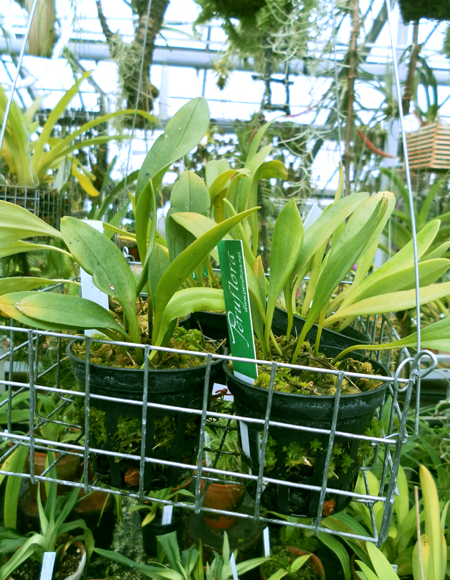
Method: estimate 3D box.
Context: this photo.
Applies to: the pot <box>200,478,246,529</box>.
[{"bbox_3d":[-0.007,0.407,0.961,0.100,0.100,0.100,2,12,-1],"label":"pot"}]

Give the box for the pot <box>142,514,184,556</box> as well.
[{"bbox_3d":[-0.127,0.475,0.959,0.085,0.082,0.085,2,12,-1],"label":"pot"}]

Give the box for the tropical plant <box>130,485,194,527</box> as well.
[{"bbox_3d":[-0.123,0.412,0.945,0.120,0.066,0.095,3,12,0],"label":"tropical plant"}]

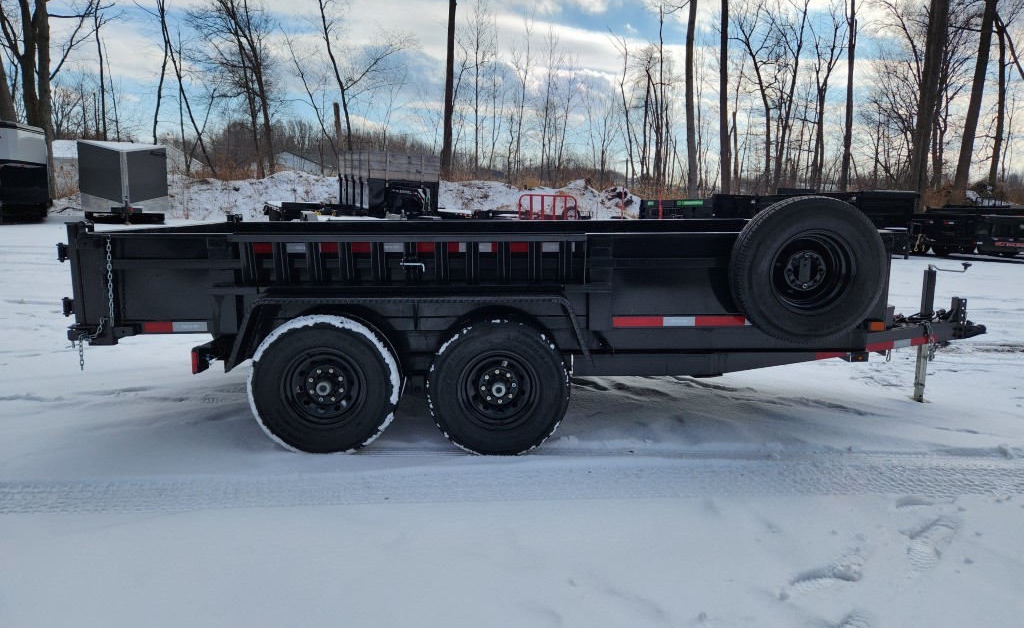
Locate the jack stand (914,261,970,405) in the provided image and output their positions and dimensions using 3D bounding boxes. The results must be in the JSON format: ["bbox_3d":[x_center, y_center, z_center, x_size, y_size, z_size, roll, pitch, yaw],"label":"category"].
[{"bbox_3d":[3.188,0.147,5.046,0.353,1.040,0.121,-1,9,-2],"label":"jack stand"}]

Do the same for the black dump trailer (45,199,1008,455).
[{"bbox_3d":[0.545,-0.110,4.857,5.969,1.409,2.676,-1,9,-2],"label":"black dump trailer"}]

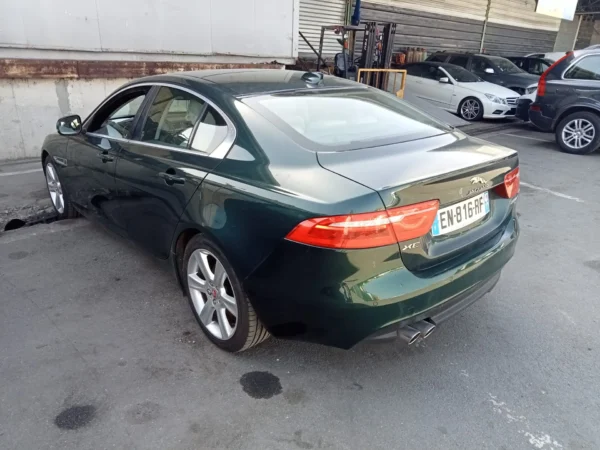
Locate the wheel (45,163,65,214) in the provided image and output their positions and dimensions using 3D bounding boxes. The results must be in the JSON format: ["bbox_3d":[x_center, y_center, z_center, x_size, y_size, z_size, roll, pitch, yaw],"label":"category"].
[{"bbox_3d":[-2.280,-0.368,4.707,0.190,0.502,0.502,-17,26,-37],"label":"wheel"}]

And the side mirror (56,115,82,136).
[{"bbox_3d":[-1.787,-0.777,3.781,0.220,0.155,0.140,-17,26,-38],"label":"side mirror"}]

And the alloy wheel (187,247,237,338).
[{"bbox_3d":[-0.412,0.358,2.701,0.190,0.502,0.502,-17,26,-38],"label":"alloy wheel"}]

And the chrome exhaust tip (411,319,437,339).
[{"bbox_3d":[0.604,0.506,2.408,0.078,0.078,0.120,-17,26,-38],"label":"chrome exhaust tip"}]

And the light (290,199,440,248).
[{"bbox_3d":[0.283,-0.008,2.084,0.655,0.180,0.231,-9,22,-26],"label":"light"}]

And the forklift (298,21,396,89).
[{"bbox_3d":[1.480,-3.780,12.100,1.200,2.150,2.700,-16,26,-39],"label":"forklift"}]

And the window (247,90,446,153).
[{"bbox_3d":[0.299,-0.653,2.771,1.200,0.081,0.726,-16,45,-38],"label":"window"}]

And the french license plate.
[{"bbox_3d":[0.790,-0.061,2.370,0.520,0.110,0.015,-17,12,-38],"label":"french license plate"}]

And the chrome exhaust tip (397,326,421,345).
[{"bbox_3d":[0.505,0.518,2.304,0.075,0.070,0.120,-16,25,-39],"label":"chrome exhaust tip"}]

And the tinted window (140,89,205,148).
[{"bbox_3d":[-0.771,-0.640,2.906,0.060,0.351,0.657,14,5,-45],"label":"tinted window"}]

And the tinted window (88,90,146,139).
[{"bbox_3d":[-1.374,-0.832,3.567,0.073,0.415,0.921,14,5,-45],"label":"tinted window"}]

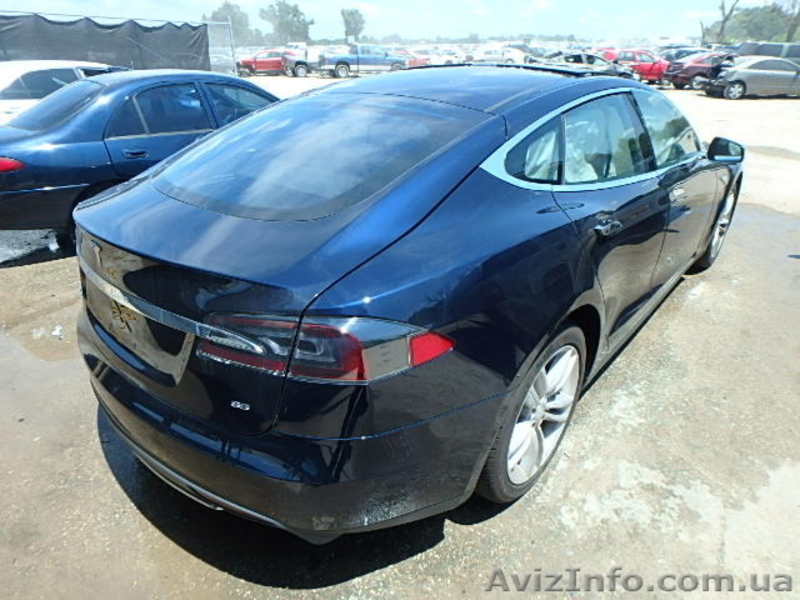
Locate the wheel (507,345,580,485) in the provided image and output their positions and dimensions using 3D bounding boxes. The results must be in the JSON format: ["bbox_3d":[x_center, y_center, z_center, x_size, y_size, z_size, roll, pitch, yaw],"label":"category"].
[{"bbox_3d":[0.455,0.381,1.772,0.200,0.520,0.520,23,34,36],"label":"wheel"}]

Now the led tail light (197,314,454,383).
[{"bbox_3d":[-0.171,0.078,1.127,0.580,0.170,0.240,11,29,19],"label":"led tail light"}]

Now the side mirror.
[{"bbox_3d":[1.881,-0.859,2.787,0.200,0.150,0.140,23,34,36],"label":"side mirror"}]

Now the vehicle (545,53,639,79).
[{"bbox_3d":[10.586,-12.714,26.816,4.700,1.460,1.800,9,28,16],"label":"vehicle"}]

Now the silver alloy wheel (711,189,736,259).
[{"bbox_3d":[2.410,-0.609,3.762,0.200,0.520,0.520,23,34,36],"label":"silver alloy wheel"}]

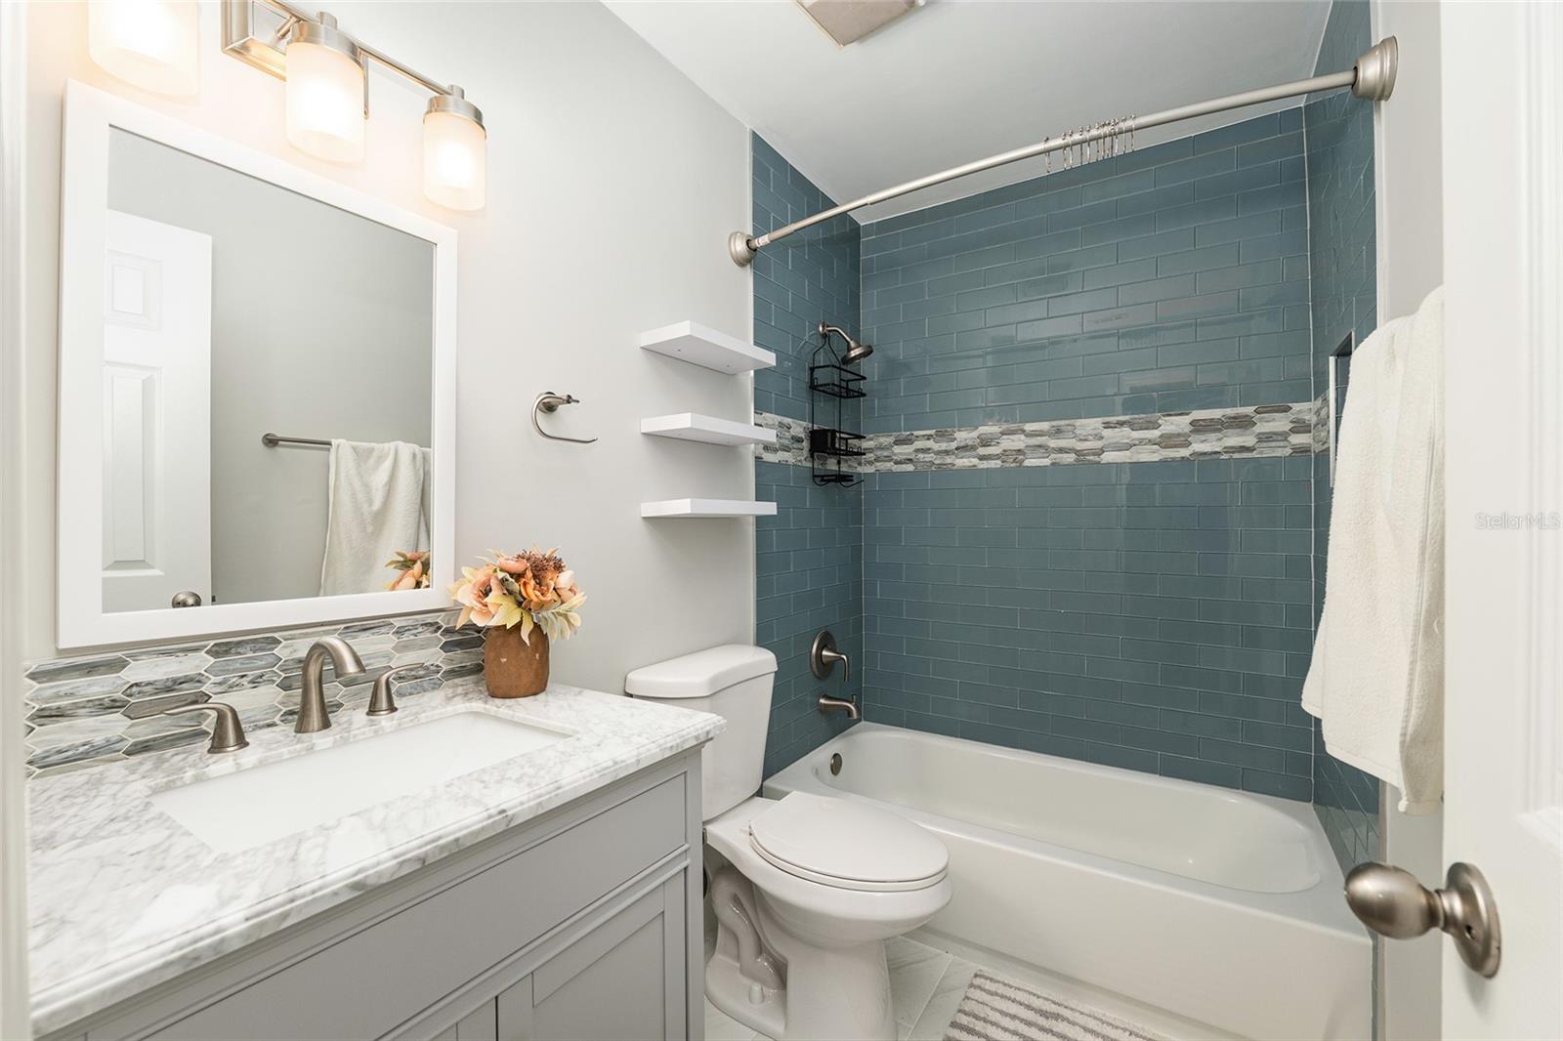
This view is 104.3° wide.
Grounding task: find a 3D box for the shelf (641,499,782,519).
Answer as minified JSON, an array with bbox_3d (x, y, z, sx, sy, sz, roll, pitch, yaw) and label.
[{"bbox_3d":[-0.188,-0.030,1.694,0.174,0.037,0.378,0,0,34],"label":"shelf"}]

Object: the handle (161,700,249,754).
[{"bbox_3d":[-0.782,0.284,0.829,0.048,0.067,0.094,0,0,34],"label":"handle"}]

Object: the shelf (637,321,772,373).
[{"bbox_3d":[-0.189,-0.472,1.697,0.174,0.037,0.378,0,0,34],"label":"shelf"}]

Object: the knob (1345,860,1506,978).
[{"bbox_3d":[0.438,0.267,0.423,0.065,0.067,0.067,0,0,28],"label":"knob"}]

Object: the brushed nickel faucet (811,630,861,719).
[{"bbox_3d":[0.223,0.586,2.304,0.160,0.305,0.185,0,0,34],"label":"brushed nickel faucet"}]

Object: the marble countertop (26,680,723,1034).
[{"bbox_3d":[-0.542,0.330,0.815,0.563,0.030,0.785,0,0,34],"label":"marble countertop"}]

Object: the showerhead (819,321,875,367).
[{"bbox_3d":[0.244,-0.681,2.302,0.215,0.180,0.105,0,0,34],"label":"showerhead"}]

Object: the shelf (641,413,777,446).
[{"bbox_3d":[-0.188,-0.247,1.695,0.174,0.037,0.378,0,0,34],"label":"shelf"}]

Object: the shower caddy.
[{"bbox_3d":[0.223,-0.426,2.339,0.120,0.590,0.230,0,0,34],"label":"shower caddy"}]

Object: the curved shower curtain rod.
[{"bbox_3d":[0.508,-0.869,1.532,1.520,0.110,0.165,0,0,29],"label":"curved shower curtain rod"}]

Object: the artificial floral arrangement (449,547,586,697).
[{"bbox_3d":[-0.493,0.183,1.136,0.235,0.270,0.245,0,0,34],"label":"artificial floral arrangement"}]

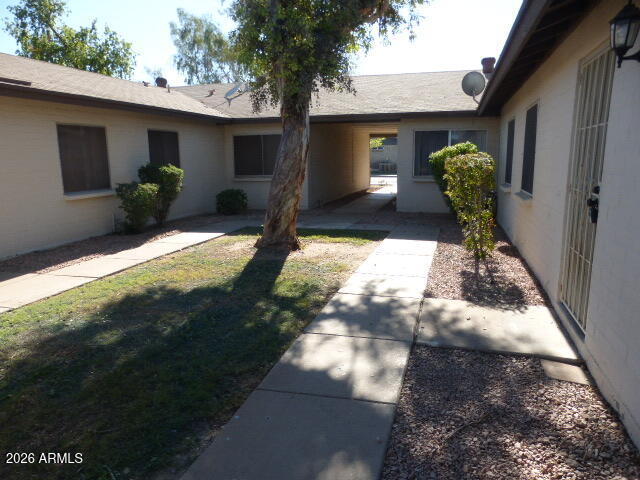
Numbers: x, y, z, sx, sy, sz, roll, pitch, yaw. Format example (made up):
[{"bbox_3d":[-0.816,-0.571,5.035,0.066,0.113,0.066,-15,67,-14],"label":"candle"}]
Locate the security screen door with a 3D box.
[{"bbox_3d":[2.124,-0.381,3.728,0.060,2.070,0.930,2,11,16],"label":"security screen door"}]

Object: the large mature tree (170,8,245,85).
[{"bbox_3d":[-7.655,-10.421,33.179,7.200,11.600,7.200,2,11,16],"label":"large mature tree"}]

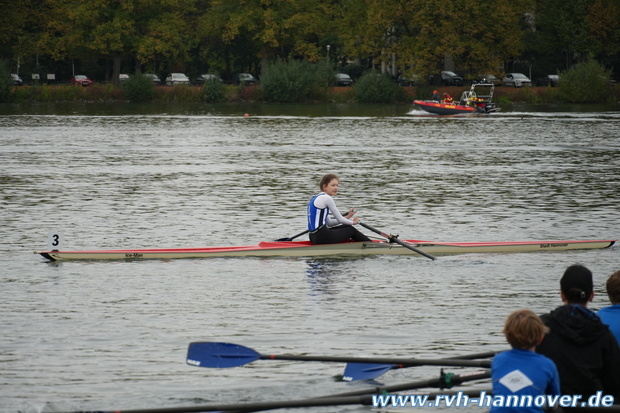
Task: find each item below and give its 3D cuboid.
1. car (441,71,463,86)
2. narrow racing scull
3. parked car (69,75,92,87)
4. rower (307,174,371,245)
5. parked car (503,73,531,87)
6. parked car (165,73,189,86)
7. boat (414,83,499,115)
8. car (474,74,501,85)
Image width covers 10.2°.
[{"bbox_3d":[14.840,-13.722,374.000,1.820,1.600,4.400,-1,2,-22],"label":"car"},{"bbox_3d":[0.306,0.546,41.918,7.600,0.270,0.360,-1,2,-22],"label":"narrow racing scull"},{"bbox_3d":[-24.758,-13.514,376.000,1.760,1.400,4.450,-1,2,-14],"label":"parked car"},{"bbox_3d":[0.374,0.040,42.018,0.880,0.870,0.480,-1,2,-22],"label":"rower"},{"bbox_3d":[22.088,-13.467,372.000,1.770,1.500,4.150,-1,2,-15],"label":"parked car"},{"bbox_3d":[-14.150,-13.448,370.000,1.800,1.500,4.300,0,2,-11],"label":"parked car"},{"bbox_3d":[9.618,-6.940,226.000,6.100,2.100,2.350,1,2,35],"label":"boat"},{"bbox_3d":[19.139,-13.500,375.000,1.780,1.480,4.300,-1,2,-17],"label":"car"}]

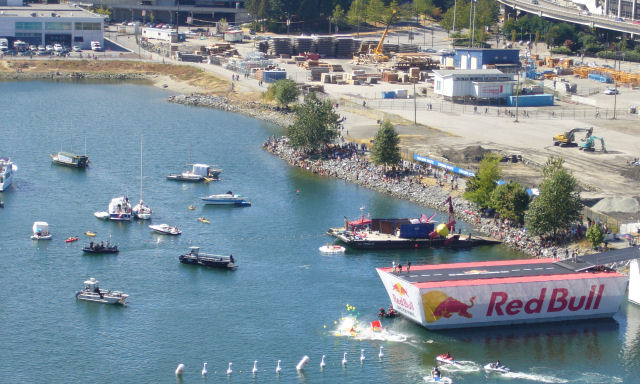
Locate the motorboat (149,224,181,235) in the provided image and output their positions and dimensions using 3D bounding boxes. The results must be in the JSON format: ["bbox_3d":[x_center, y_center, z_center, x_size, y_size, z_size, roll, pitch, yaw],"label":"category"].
[{"bbox_3d":[-29.444,7.130,367.460,6.200,1.350,2.300,10,14,39],"label":"motorboat"}]

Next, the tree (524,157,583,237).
[{"bbox_3d":[42.230,1.060,350.710,10.200,14.400,10.000,1,10,0],"label":"tree"}]

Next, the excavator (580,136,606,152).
[{"bbox_3d":[57.750,-10.100,409.960,5.400,2.900,2.200,7,13,27],"label":"excavator"}]

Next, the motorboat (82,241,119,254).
[{"bbox_3d":[-36.760,9.020,325.510,6.000,1.700,2.300,2,11,4],"label":"motorboat"}]

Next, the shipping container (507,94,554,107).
[{"bbox_3d":[57.200,-24.720,525.780,12.190,2.600,2.440,-3,10,-23],"label":"shipping container"}]

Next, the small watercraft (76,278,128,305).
[{"bbox_3d":[-35.307,16.029,315.129,7.700,3.200,2.600,5,11,19],"label":"small watercraft"}]

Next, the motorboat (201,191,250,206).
[{"bbox_3d":[-17.840,1.130,366.820,9.200,2.100,2.900,2,11,1],"label":"motorboat"}]

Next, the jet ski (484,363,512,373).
[{"bbox_3d":[24.500,24.020,266.990,3.300,1.100,1.200,6,11,26],"label":"jet ski"}]

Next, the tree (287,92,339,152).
[{"bbox_3d":[-1.484,-16.516,451.553,12.200,12.500,12.200,1,11,0],"label":"tree"}]

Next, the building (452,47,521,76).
[{"bbox_3d":[50.178,-39.591,585.932,13.000,7.700,15.000,-4,12,-25],"label":"building"}]

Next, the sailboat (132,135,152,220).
[{"bbox_3d":[-33.740,-3.100,368.750,3.000,15.000,9.300,-1,10,-17],"label":"sailboat"}]

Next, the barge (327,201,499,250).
[{"bbox_3d":[17.230,5.170,356.890,29.500,8.000,11.000,-1,10,-15],"label":"barge"}]

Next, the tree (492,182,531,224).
[{"bbox_3d":[35.470,2.190,359.840,7.200,7.800,7.000,1,10,0],"label":"tree"}]

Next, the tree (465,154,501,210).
[{"bbox_3d":[31.770,-1.940,374.750,7.200,10.800,7.000,1,10,0],"label":"tree"}]

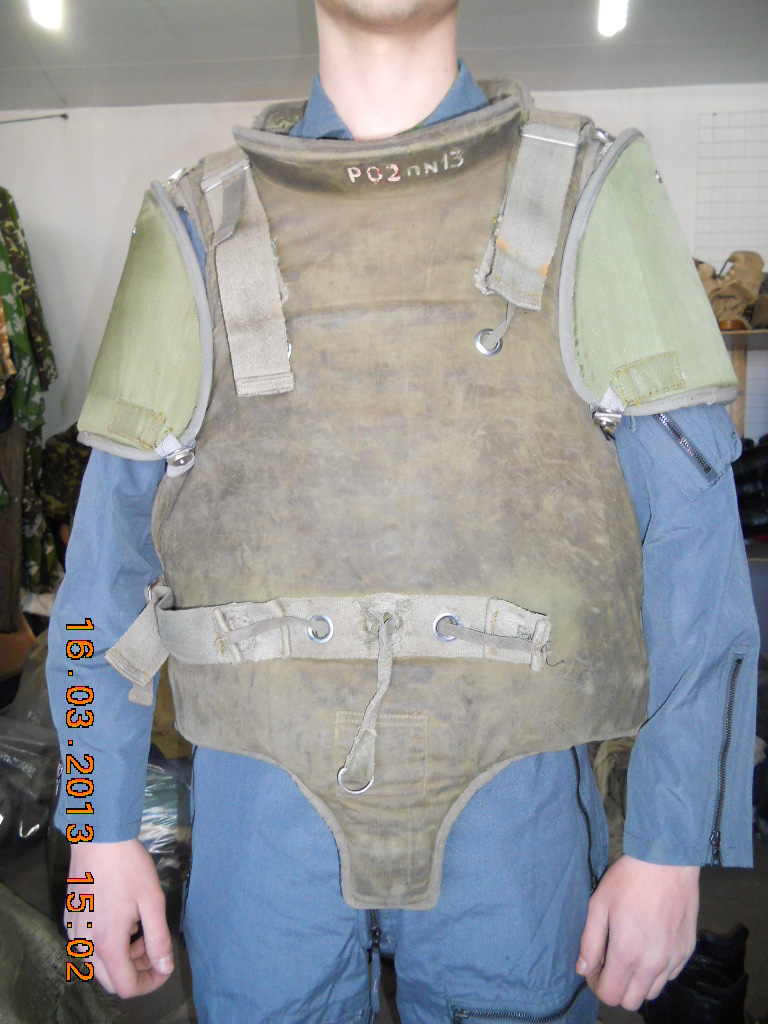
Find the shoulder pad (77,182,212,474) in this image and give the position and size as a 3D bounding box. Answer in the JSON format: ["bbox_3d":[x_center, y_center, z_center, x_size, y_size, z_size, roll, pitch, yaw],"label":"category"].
[{"bbox_3d":[-0.193,-0.160,0.690,0.130,0.245,0.130,8,7,18],"label":"shoulder pad"}]

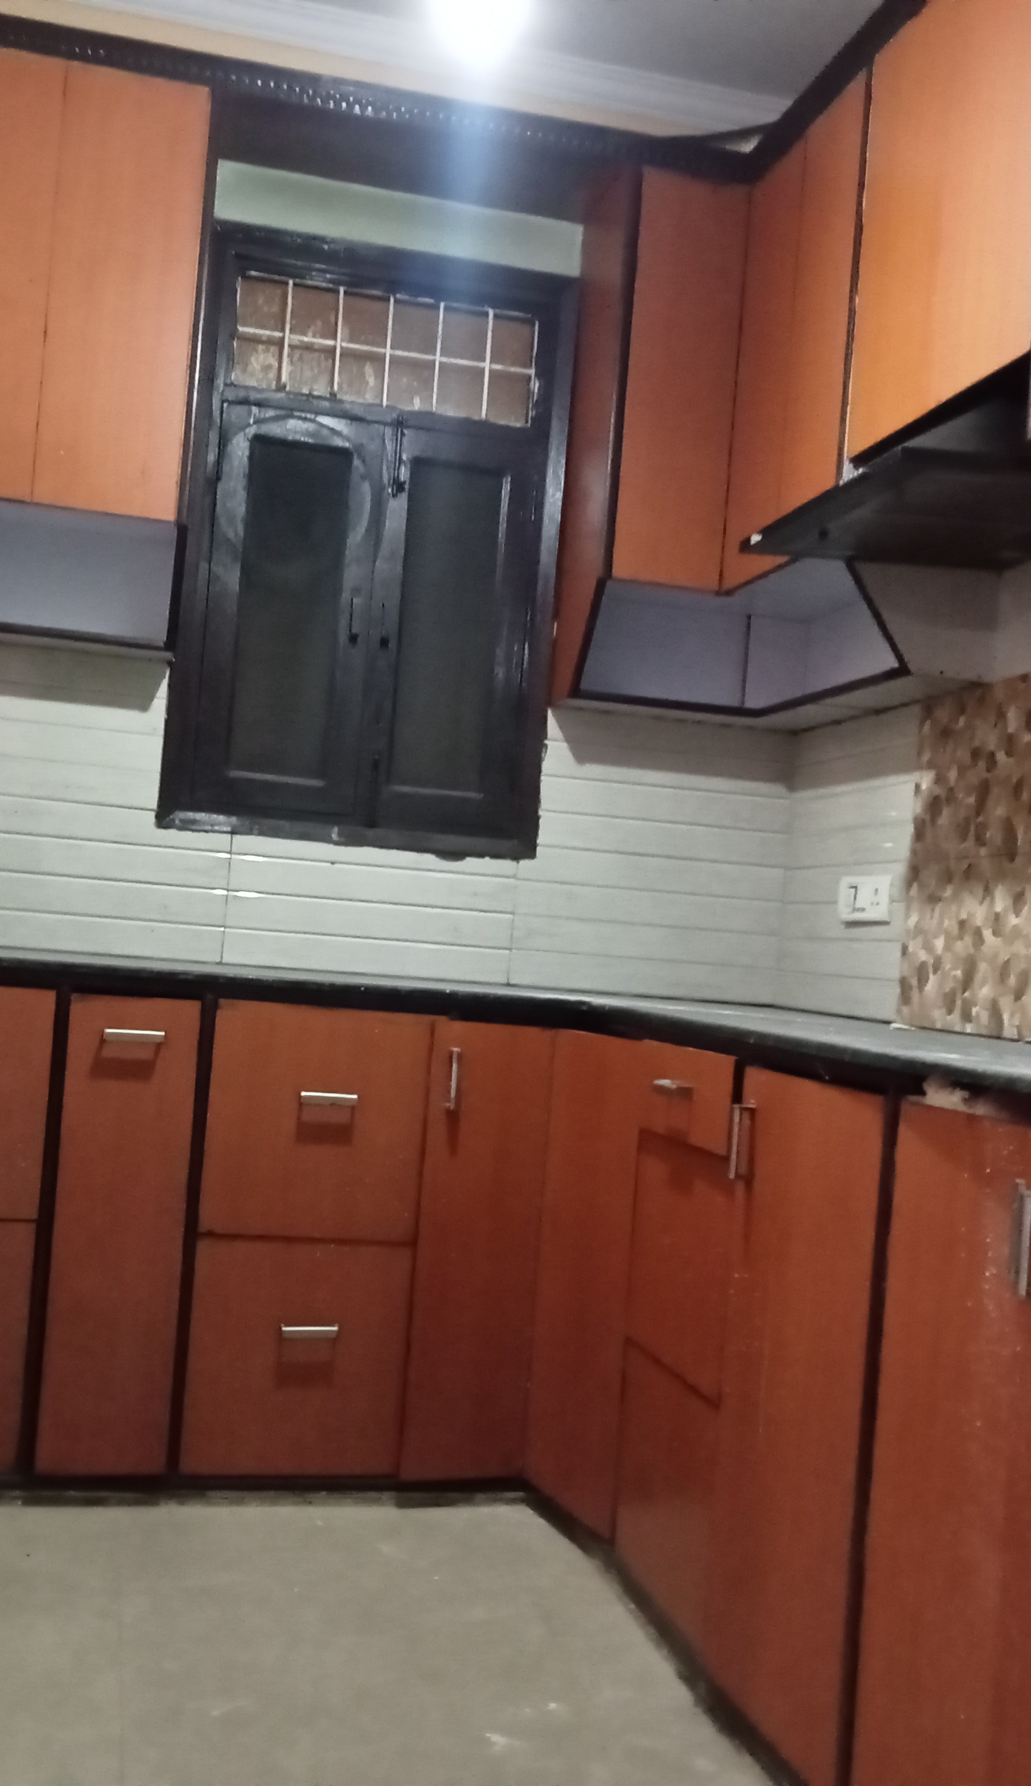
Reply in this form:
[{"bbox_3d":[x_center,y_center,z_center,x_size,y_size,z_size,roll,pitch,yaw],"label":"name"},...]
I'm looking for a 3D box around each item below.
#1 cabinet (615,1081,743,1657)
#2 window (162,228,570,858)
[{"bbox_3d":[0.487,0.645,2.859,0.549,0.789,0.464,5,-2,-12],"label":"cabinet"},{"bbox_3d":[-0.295,-0.712,3.968,0.777,1.222,0.098,5,-2,-12],"label":"window"}]

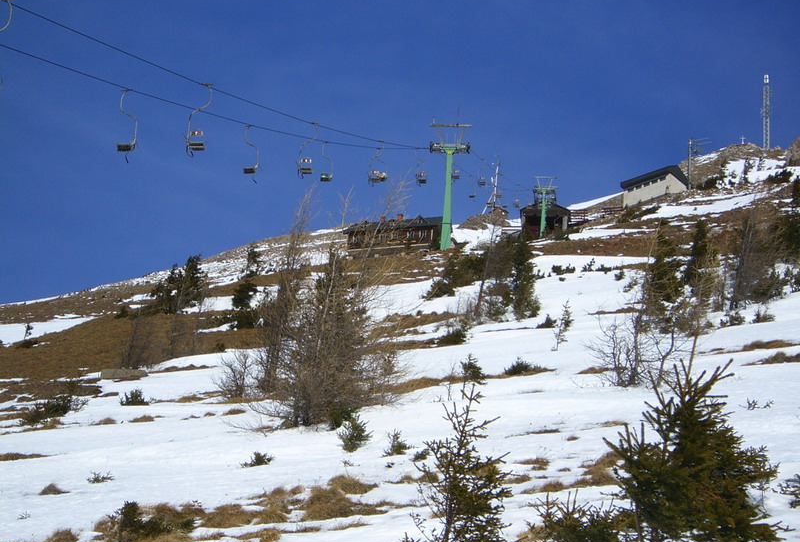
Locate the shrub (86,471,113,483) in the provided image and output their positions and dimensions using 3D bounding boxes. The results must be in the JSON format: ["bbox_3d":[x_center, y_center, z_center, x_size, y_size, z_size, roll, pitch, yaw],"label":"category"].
[{"bbox_3d":[-4.206,2.900,37.000,0.393,0.174,0.326,2,-15,0],"label":"shrub"}]

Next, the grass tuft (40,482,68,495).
[{"bbox_3d":[-3.814,2.394,29.000,0.330,0.170,0.310,0,-14,0],"label":"grass tuft"}]

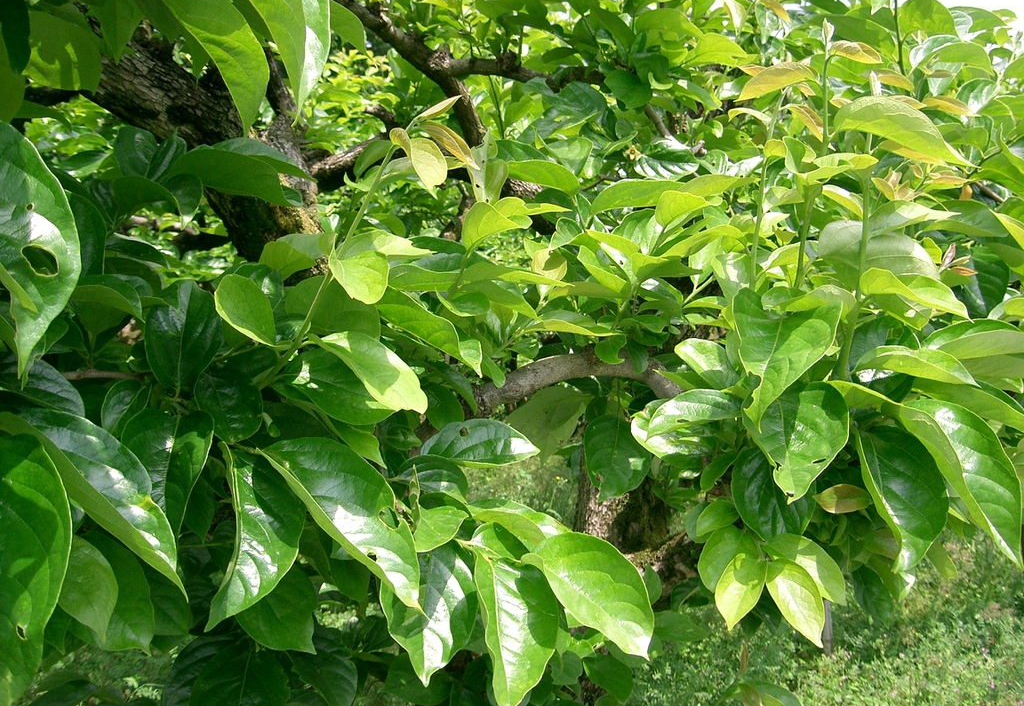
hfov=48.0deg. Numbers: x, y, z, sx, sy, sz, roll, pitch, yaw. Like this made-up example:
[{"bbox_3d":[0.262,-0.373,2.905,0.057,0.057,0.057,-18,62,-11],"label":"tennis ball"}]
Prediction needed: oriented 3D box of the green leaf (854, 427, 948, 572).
[{"bbox_3d":[0.352,0.130,1.030,0.073,0.132,0.030,-8,-12,-20],"label":"green leaf"}]

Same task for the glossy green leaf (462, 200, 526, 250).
[{"bbox_3d":[-0.018,-0.132,1.200,0.075,0.055,0.022,-19,43,24],"label":"glossy green leaf"}]

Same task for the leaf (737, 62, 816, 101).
[{"bbox_3d":[0.266,-0.273,1.150,0.085,0.022,0.042,-19,38,-21],"label":"leaf"}]

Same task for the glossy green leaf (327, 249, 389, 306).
[{"bbox_3d":[-0.119,-0.059,0.900,0.046,0.016,0.060,-15,42,-27],"label":"glossy green leaf"}]

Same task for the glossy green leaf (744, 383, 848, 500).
[{"bbox_3d":[0.243,0.075,0.980,0.084,0.115,0.024,-1,-31,-4],"label":"glossy green leaf"}]

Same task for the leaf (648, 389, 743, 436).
[{"bbox_3d":[0.179,0.060,1.130,0.100,0.025,0.058,-13,37,-17],"label":"leaf"}]

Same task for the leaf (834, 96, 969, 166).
[{"bbox_3d":[0.373,-0.212,1.100,0.135,0.030,0.070,17,44,12],"label":"leaf"}]

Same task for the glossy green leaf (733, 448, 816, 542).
[{"bbox_3d":[0.254,0.139,1.120,0.080,0.125,0.020,-17,-18,6],"label":"glossy green leaf"}]

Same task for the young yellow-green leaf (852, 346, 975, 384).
[{"bbox_3d":[0.381,0.012,1.080,0.116,0.030,0.058,9,1,12],"label":"young yellow-green leaf"}]

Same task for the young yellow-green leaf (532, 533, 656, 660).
[{"bbox_3d":[0.066,0.197,0.940,0.135,0.025,0.080,42,46,21],"label":"young yellow-green leaf"}]

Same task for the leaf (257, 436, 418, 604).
[{"bbox_3d":[-0.110,0.112,0.780,0.146,0.030,0.066,45,47,16],"label":"leaf"}]

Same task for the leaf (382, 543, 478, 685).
[{"bbox_3d":[-0.070,0.215,0.980,0.082,0.136,0.025,3,-24,8],"label":"leaf"}]

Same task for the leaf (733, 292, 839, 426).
[{"bbox_3d":[0.226,0.004,0.950,0.085,0.030,0.125,7,51,5],"label":"leaf"}]

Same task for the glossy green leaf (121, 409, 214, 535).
[{"bbox_3d":[-0.299,0.105,1.000,0.078,0.122,0.025,4,-31,-4],"label":"glossy green leaf"}]

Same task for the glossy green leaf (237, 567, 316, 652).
[{"bbox_3d":[-0.197,0.202,0.950,0.070,0.105,0.020,-20,-25,-16],"label":"glossy green leaf"}]

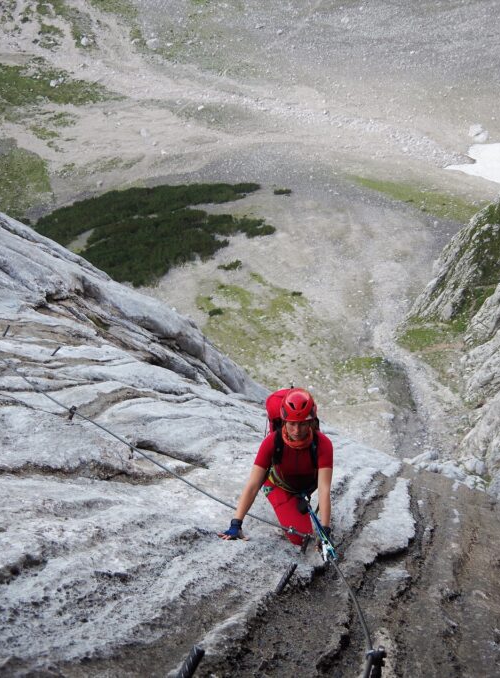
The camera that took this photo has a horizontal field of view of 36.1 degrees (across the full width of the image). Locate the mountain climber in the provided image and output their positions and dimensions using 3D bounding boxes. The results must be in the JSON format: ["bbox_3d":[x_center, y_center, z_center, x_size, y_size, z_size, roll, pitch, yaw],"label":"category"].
[{"bbox_3d":[0.190,0.930,4.950,0.700,1.500,0.850,-3,37,-5],"label":"mountain climber"}]

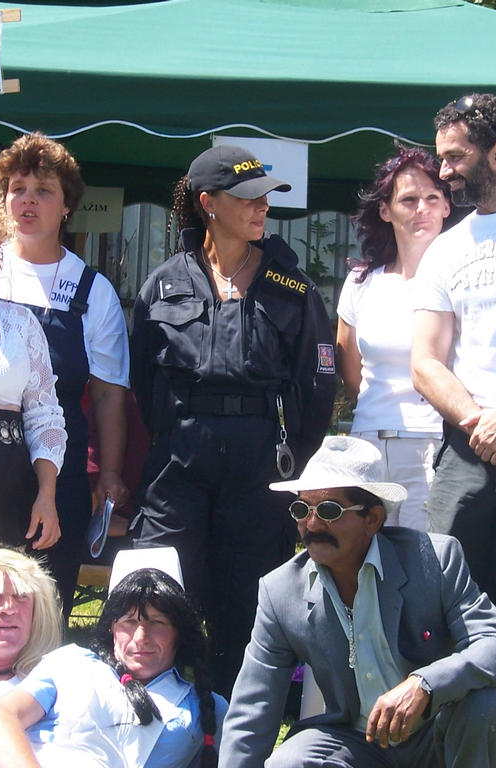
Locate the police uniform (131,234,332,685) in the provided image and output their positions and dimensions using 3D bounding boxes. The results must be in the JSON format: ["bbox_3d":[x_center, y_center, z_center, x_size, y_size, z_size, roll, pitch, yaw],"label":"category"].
[{"bbox_3d":[-0.040,0.320,6.800,0.530,1.450,0.330,0,2,0],"label":"police uniform"}]

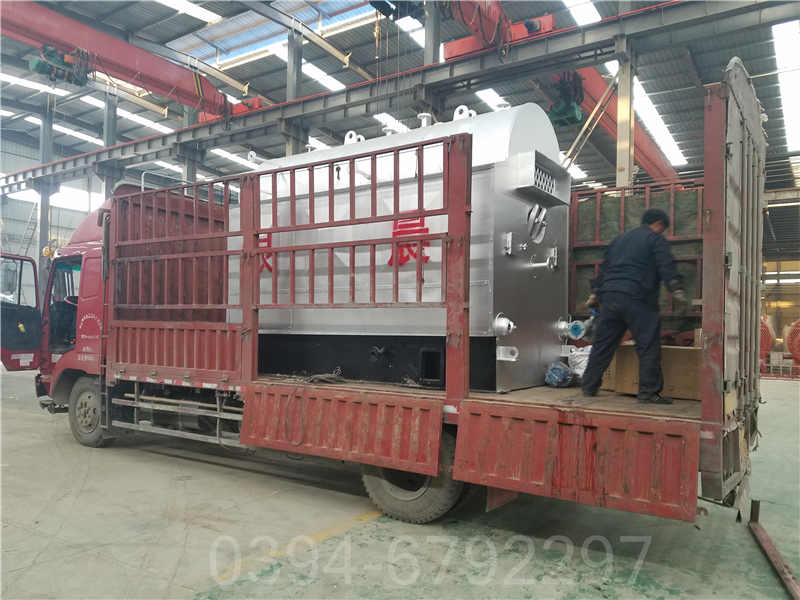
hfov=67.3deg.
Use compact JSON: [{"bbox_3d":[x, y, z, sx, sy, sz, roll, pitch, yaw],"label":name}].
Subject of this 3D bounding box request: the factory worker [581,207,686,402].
[{"bbox_3d":[1.873,0.044,4.820,0.520,1.540,0.720,2,-3,-38],"label":"factory worker"}]

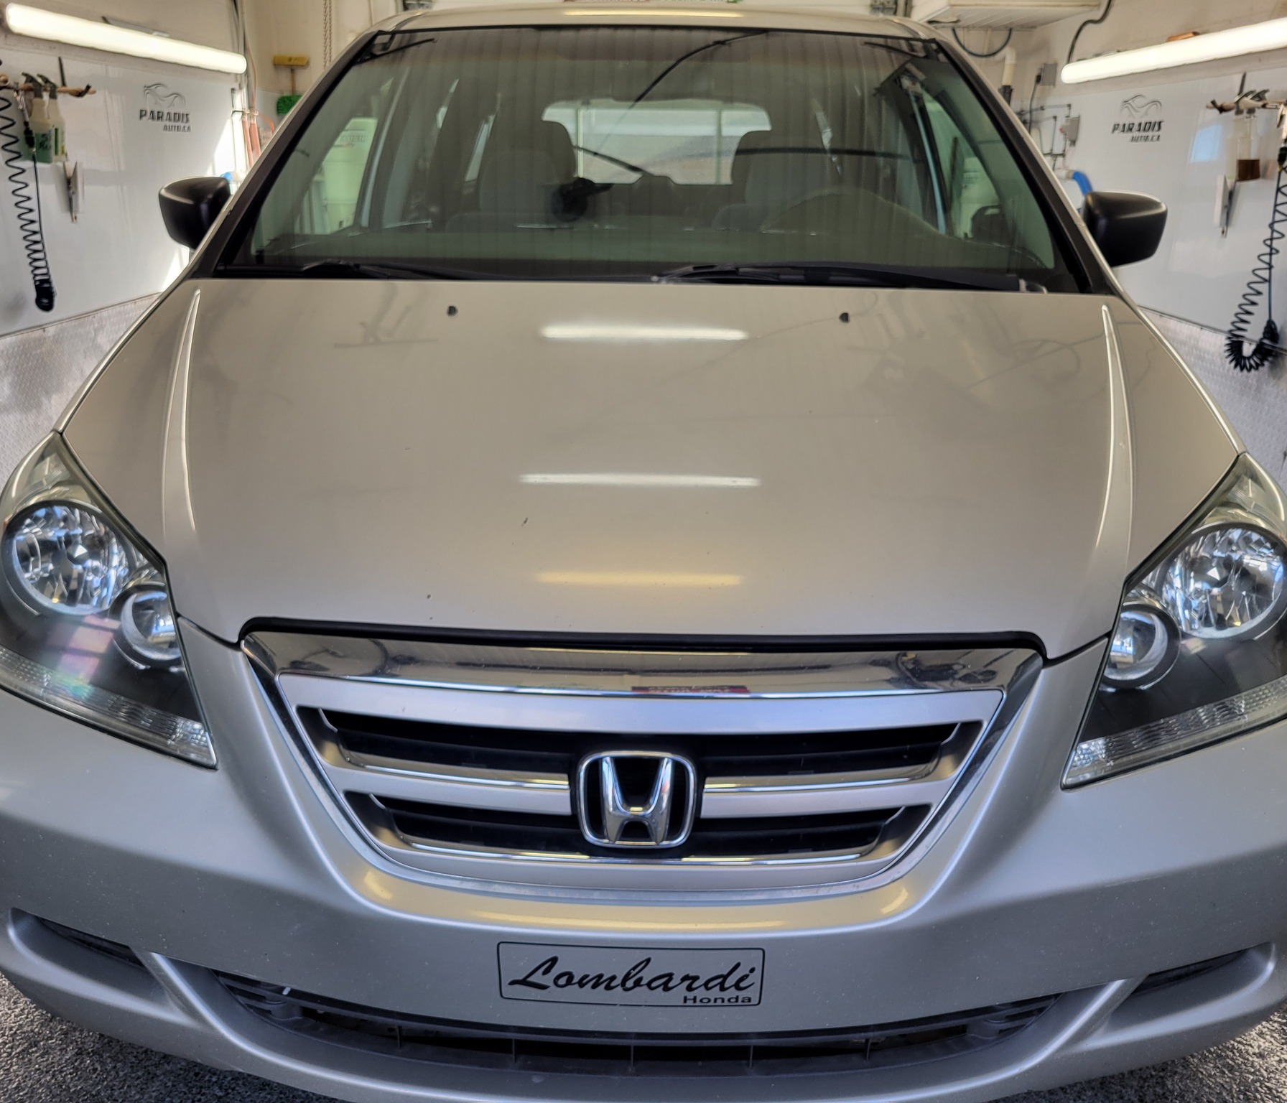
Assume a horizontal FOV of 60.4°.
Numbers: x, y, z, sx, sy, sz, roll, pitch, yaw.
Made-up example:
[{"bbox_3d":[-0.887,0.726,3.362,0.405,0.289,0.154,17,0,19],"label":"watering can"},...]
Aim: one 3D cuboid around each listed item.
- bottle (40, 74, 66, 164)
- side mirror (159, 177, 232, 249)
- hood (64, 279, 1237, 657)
[{"bbox_3d":[-2.352,-1.719,4.384,0.102,0.305,0.067,9,20,-3],"label":"bottle"},{"bbox_3d":[-0.941,-0.755,2.430,0.235,0.170,0.150,1,20,0],"label":"side mirror"},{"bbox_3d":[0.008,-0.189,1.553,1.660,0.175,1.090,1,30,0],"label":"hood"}]

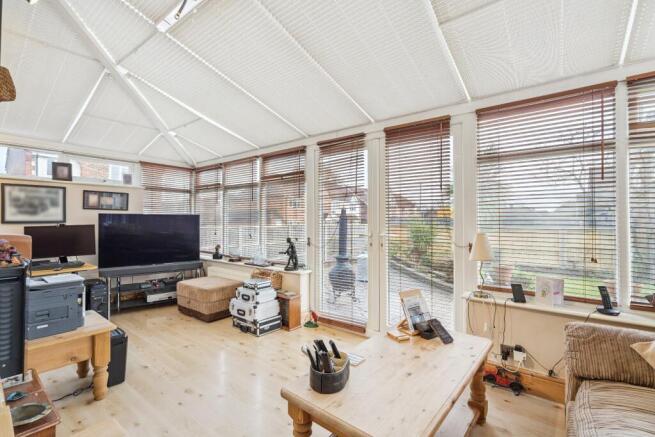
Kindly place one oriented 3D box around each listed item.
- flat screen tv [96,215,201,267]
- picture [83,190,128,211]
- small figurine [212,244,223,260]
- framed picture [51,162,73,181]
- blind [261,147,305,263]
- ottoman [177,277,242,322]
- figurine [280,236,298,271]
[{"bbox_3d":[-2.370,0.290,3.980,1.175,0.670,0.080,0,0,-36],"label":"flat screen tv"},{"bbox_3d":[-2.934,-0.231,3.880,0.025,0.239,0.493,0,0,38],"label":"picture"},{"bbox_3d":[-1.674,0.509,4.443,0.120,0.219,0.110,0,0,23],"label":"small figurine"},{"bbox_3d":[-3.228,-0.571,3.551,0.025,0.205,0.178,0,0,38],"label":"framed picture"},{"bbox_3d":[-0.578,-0.155,3.779,0.833,1.410,0.070,0,0,38],"label":"blind"},{"bbox_3d":[-1.489,0.997,3.690,0.680,0.385,0.450,0,0,38],"label":"ottoman"},{"bbox_3d":[-0.458,0.415,3.444,0.210,0.387,0.140,0,0,12],"label":"figurine"}]

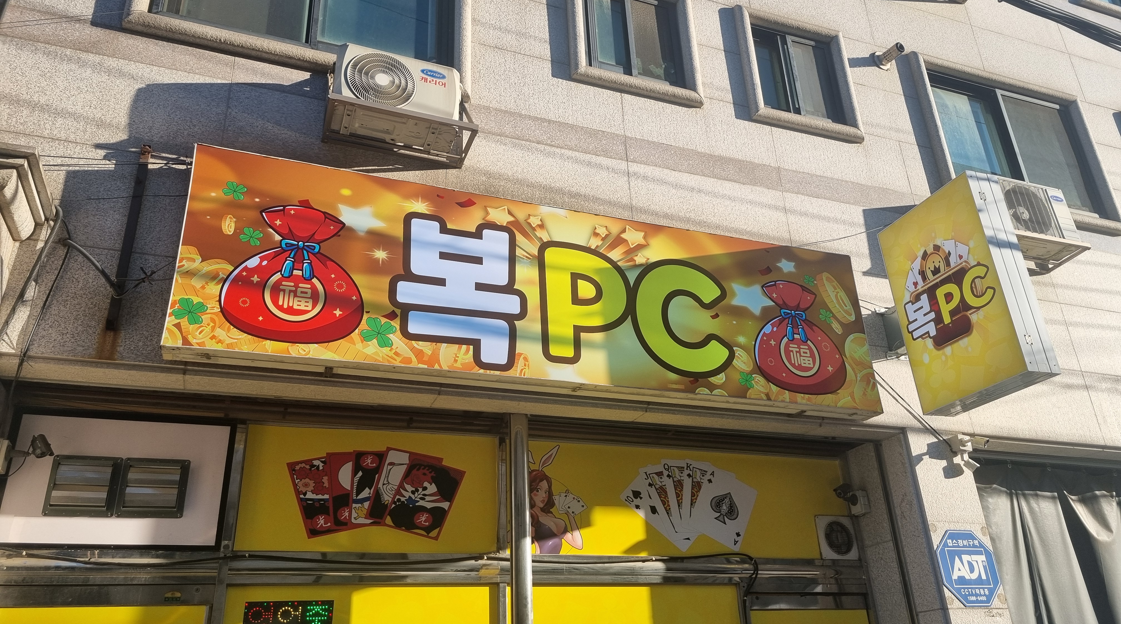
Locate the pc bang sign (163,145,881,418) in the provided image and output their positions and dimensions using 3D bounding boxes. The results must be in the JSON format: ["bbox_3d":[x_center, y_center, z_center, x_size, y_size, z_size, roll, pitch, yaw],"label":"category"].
[{"bbox_3d":[0.025,-0.092,5.094,4.275,1.189,0.170,7,-27,-19],"label":"pc bang sign"}]

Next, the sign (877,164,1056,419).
[{"bbox_3d":[2.639,-0.090,5.545,0.279,1.379,0.840,7,-27,-19],"label":"sign"}]

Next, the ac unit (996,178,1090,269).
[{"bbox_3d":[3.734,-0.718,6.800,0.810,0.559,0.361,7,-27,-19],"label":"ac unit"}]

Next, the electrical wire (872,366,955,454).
[{"bbox_3d":[2.443,0.674,5.820,0.537,0.590,0.070,7,-27,-19],"label":"electrical wire"}]

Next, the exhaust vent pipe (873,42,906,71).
[{"bbox_3d":[2.900,-2.261,7.364,0.185,0.185,0.220,7,-27,-19],"label":"exhaust vent pipe"}]

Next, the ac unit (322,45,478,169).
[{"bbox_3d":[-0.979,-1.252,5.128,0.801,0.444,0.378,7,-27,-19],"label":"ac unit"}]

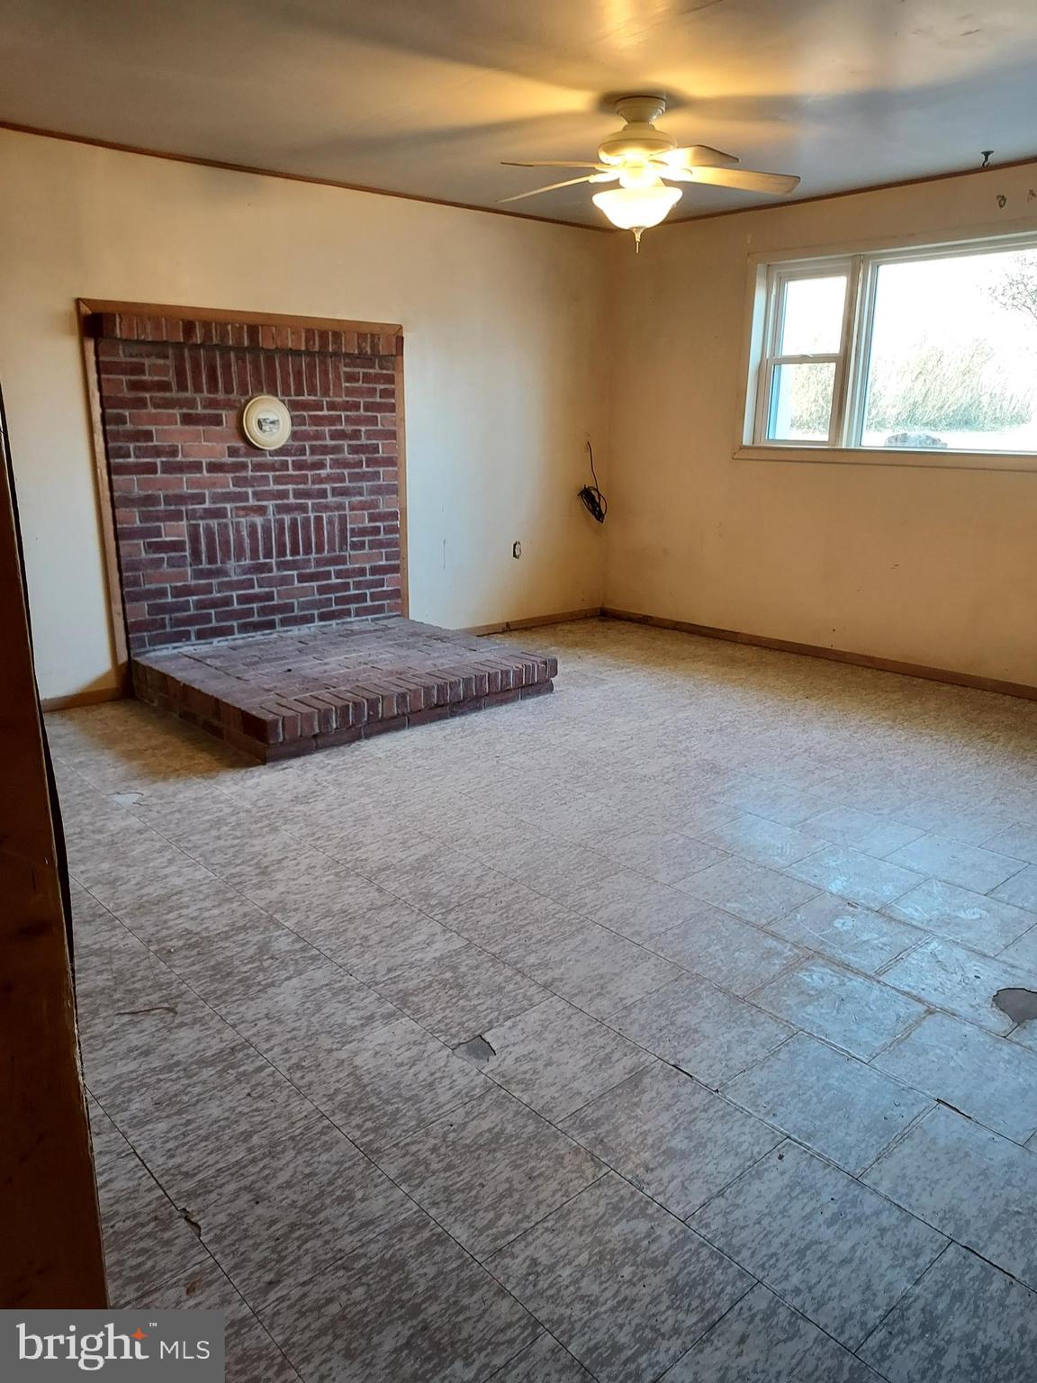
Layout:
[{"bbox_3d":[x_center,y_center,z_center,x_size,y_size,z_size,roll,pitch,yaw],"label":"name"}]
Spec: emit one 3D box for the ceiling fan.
[{"bbox_3d":[0.421,-1.796,3.350,1.080,0.485,1.080,-13,21,-39],"label":"ceiling fan"}]

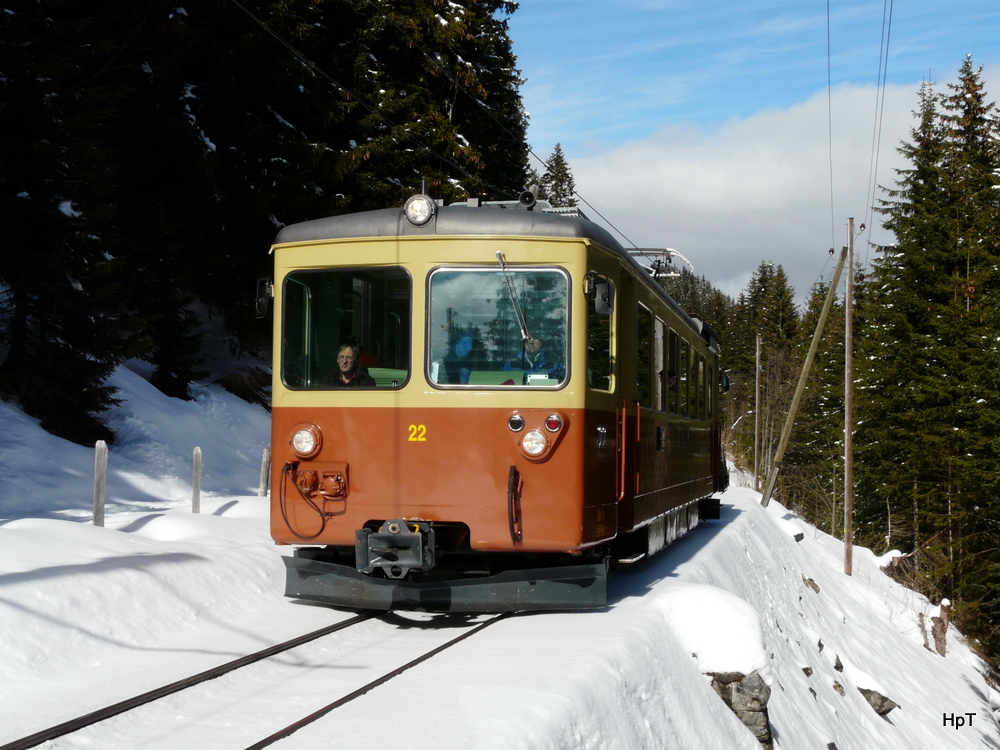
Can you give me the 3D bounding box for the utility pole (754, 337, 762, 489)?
[{"bbox_3d":[9.815,1.626,55.854,0.180,6.300,0.180,0,-3,10],"label":"utility pole"}]

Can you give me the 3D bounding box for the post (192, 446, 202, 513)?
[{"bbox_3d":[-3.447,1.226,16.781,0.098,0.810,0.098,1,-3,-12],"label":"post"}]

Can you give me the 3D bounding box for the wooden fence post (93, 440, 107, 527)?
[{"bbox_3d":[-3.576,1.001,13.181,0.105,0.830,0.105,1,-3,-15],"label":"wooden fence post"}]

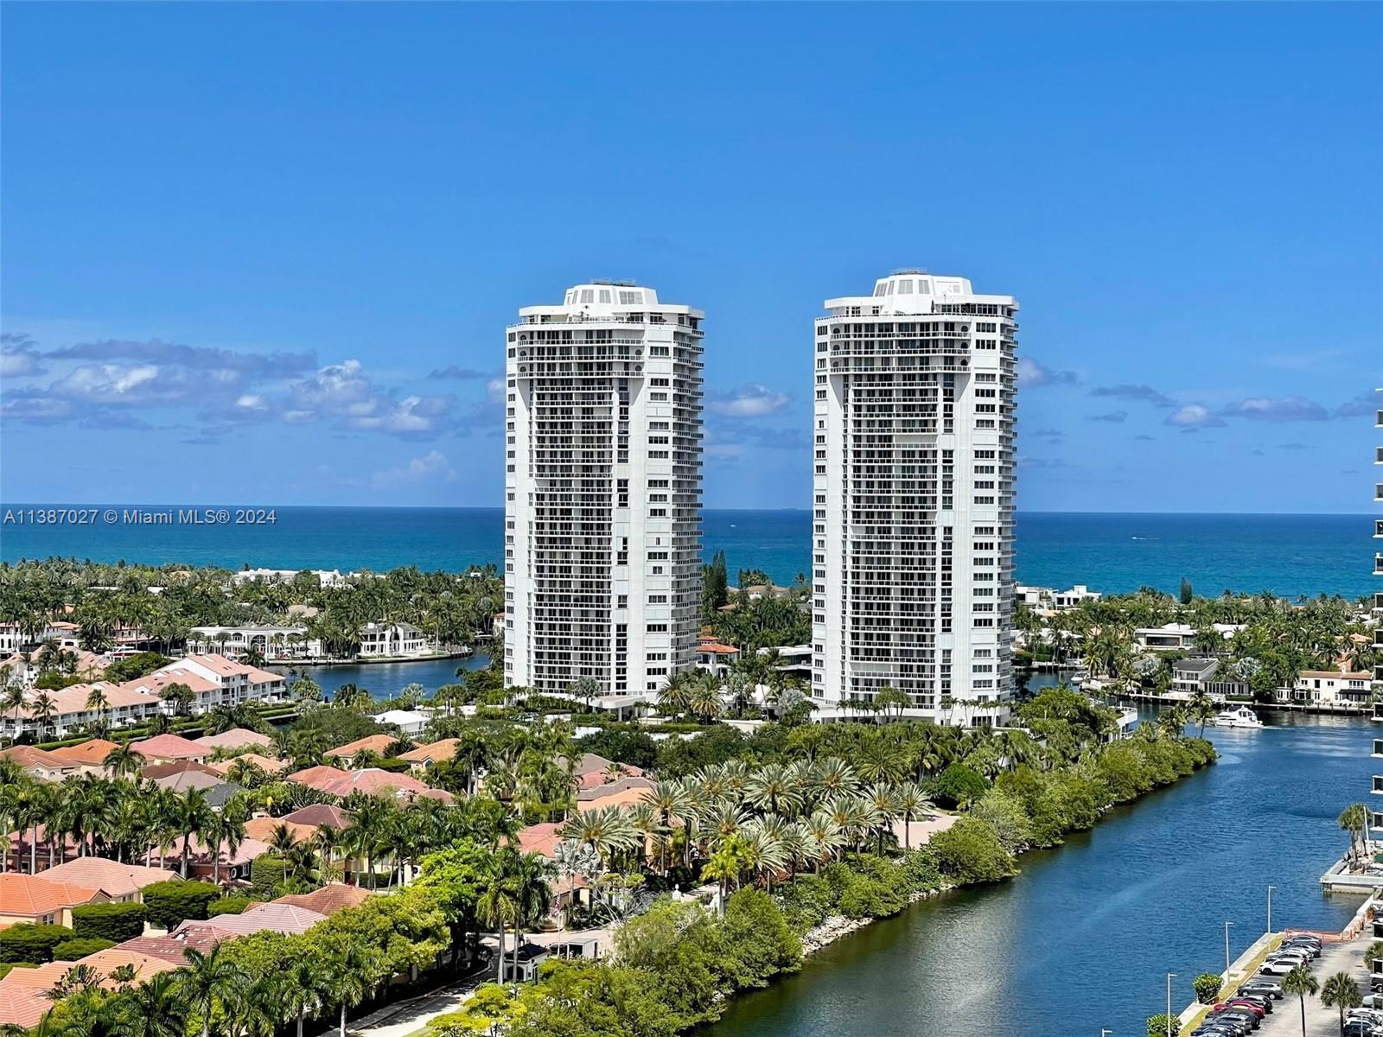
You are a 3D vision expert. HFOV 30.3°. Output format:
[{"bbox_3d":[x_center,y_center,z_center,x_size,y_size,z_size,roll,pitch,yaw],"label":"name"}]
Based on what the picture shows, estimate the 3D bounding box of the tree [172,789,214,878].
[{"bbox_3d":[-62.170,40.362,318.332,5.200,13.590,5.200,0,0,0],"label":"tree"}]

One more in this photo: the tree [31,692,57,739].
[{"bbox_3d":[-130.330,40.047,515.022,5.200,10.230,5.200,0,0,0],"label":"tree"}]

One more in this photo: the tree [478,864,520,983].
[{"bbox_3d":[-19.679,41.612,261.505,4.600,12.600,4.600,0,0,0],"label":"tree"}]

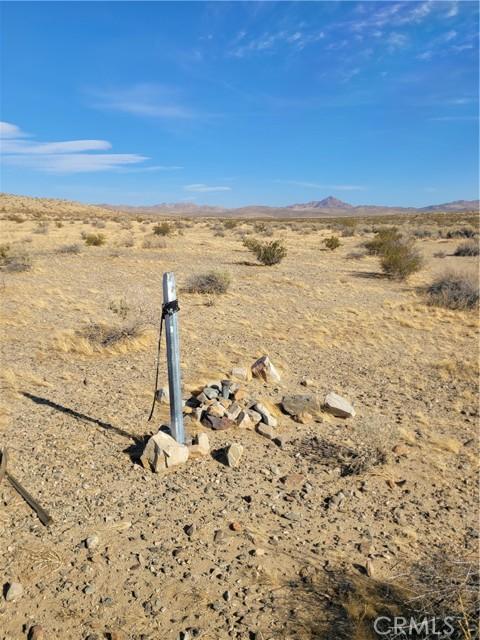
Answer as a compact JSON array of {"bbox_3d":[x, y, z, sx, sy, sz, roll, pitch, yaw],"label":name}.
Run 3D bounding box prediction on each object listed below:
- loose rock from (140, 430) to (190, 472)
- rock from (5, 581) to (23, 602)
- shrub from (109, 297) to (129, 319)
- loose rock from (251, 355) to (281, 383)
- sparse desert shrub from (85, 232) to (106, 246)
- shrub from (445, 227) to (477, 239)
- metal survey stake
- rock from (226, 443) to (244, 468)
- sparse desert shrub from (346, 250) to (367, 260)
[{"bbox_3d":[-0.501,0.839,3.173,0.326,0.206,0.261,0,12,0],"label":"loose rock"},{"bbox_3d":[-0.972,1.155,2.056,0.075,0.065,0.068,0,12,0],"label":"rock"},{"bbox_3d":[-1.879,-0.206,7.492,0.343,0.325,0.316,0,12,0],"label":"shrub"},{"bbox_3d":[0.247,0.456,4.660,0.291,0.240,0.241,0,12,0],"label":"loose rock"},{"bbox_3d":[-7.617,-4.240,25.259,1.159,0.704,1.044,0,12,0],"label":"sparse desert shrub"},{"bbox_3d":[15.698,-6.197,33.977,2.409,0.807,1.807,0,12,0],"label":"shrub"},{"bbox_3d":[-0.427,0.294,3.130,0.063,1.210,0.063,-9,15,-32],"label":"metal survey stake"},{"bbox_3d":[-0.029,0.852,3.053,0.114,0.152,0.095,0,12,0],"label":"rock"},{"bbox_3d":[4.244,-2.353,17.472,0.728,0.342,0.619,0,12,0],"label":"sparse desert shrub"}]

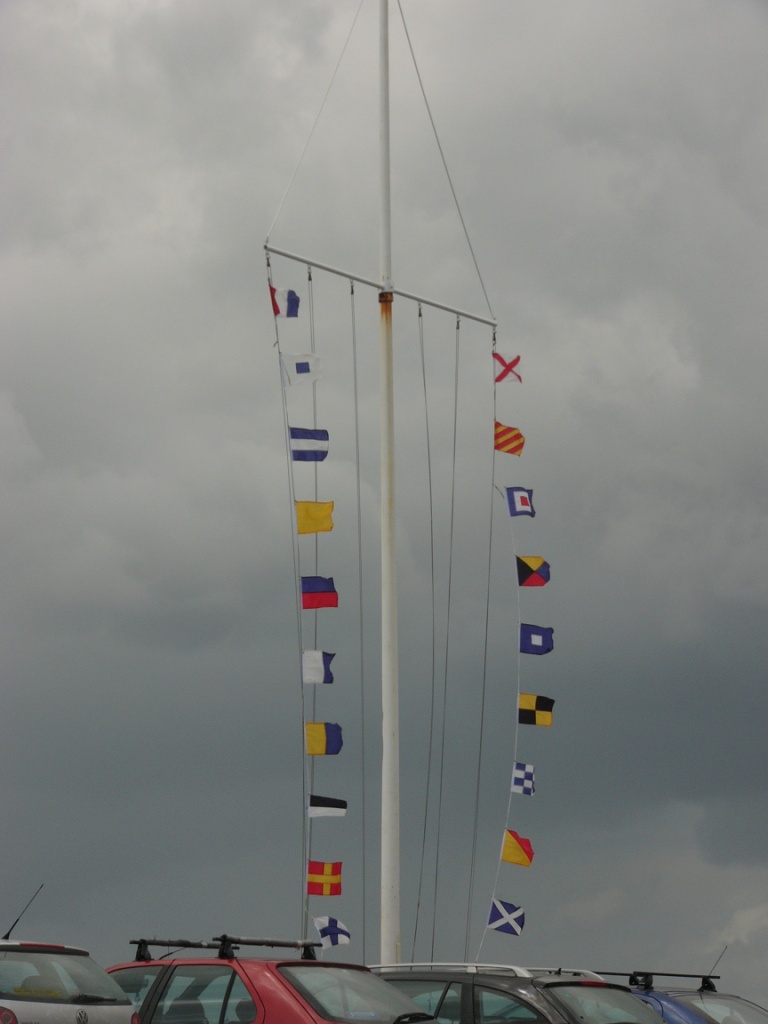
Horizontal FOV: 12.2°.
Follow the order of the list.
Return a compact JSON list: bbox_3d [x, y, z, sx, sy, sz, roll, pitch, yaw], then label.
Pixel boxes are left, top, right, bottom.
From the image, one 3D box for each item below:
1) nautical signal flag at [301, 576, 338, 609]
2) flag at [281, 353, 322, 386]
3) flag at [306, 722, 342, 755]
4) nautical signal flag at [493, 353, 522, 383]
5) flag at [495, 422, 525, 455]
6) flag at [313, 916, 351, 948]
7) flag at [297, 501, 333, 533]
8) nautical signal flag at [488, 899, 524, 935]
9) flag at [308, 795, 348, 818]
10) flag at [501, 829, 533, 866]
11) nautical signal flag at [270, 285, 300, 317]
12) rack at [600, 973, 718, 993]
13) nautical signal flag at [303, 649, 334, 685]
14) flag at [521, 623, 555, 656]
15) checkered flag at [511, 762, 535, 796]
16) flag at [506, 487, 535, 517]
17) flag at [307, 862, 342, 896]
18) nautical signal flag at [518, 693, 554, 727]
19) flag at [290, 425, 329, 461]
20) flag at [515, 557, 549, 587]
[{"bbox_3d":[-0.644,0.804,35.744,0.363,0.320,0.070,1,-9,-8],"label":"nautical signal flag"},{"bbox_3d":[-0.867,-1.503,37.623,0.420,0.342,0.070,-5,-10,-1],"label":"flag"},{"bbox_3d":[-0.624,2.362,37.251,0.390,0.333,0.070,-1,-10,0],"label":"flag"},{"bbox_3d":[1.360,-1.592,39.429,0.331,0.331,0.070,2,-10,-15],"label":"nautical signal flag"},{"bbox_3d":[1.376,-0.806,39.249,0.341,0.351,0.070,6,-11,-14],"label":"flag"},{"bbox_3d":[-0.544,4.354,37.062,0.342,0.326,0.070,-10,-10,-2],"label":"flag"},{"bbox_3d":[-0.722,0.058,37.472,0.393,0.340,0.070,-2,-10,0],"label":"flag"},{"bbox_3d":[1.348,4.481,39.556,0.365,0.359,0.070,13,-9,2],"label":"nautical signal flag"},{"bbox_3d":[-0.577,3.059,37.185,0.395,0.234,0.070,2,-10,0],"label":"flag"},{"bbox_3d":[1.429,3.592,38.323,0.328,0.355,0.070,10,-11,-8],"label":"flag"},{"bbox_3d":[-0.991,-2.129,36.024,0.307,0.313,0.070,1,-9,-10],"label":"nautical signal flag"},{"bbox_3d":[1.985,3.599,27.377,0.750,0.150,1.200,-6,-11,33],"label":"rack"},{"bbox_3d":[-0.652,1.548,35.621,0.332,0.329,0.070,1,-9,-8],"label":"nautical signal flag"},{"bbox_3d":[1.722,1.424,40.297,0.377,0.343,0.070,3,-10,0],"label":"flag"},{"bbox_3d":[1.487,2.873,38.442,0.274,0.334,0.070,10,-13,-23],"label":"checkered flag"},{"bbox_3d":[1.492,-0.115,39.136,0.322,0.328,0.070,1,-9,-10],"label":"flag"},{"bbox_3d":[-0.612,3.795,37.115,0.353,0.342,0.070,0,-10,0],"label":"flag"},{"bbox_3d":[1.647,2.133,38.664,0.385,0.346,0.070,4,-10,-9],"label":"nautical signal flag"},{"bbox_3d":[-0.781,-0.719,37.547,0.404,0.346,0.070,-3,-10,-1],"label":"flag"},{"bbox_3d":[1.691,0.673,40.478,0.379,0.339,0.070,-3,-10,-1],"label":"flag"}]

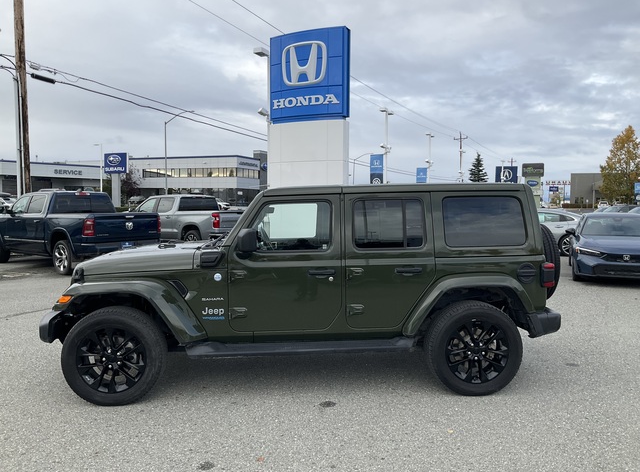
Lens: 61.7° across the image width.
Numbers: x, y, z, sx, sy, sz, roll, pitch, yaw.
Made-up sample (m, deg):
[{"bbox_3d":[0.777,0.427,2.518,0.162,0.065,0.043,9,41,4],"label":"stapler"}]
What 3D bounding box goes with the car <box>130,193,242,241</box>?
[{"bbox_3d":[-4.475,-0.395,17.500,5.880,1.910,2.060,3,5,39],"label":"car"}]

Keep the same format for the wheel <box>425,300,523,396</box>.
[{"bbox_3d":[1.321,0.965,4.629,0.800,0.800,0.280,0,4,-4],"label":"wheel"}]

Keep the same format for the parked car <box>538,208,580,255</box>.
[{"bbox_3d":[6.363,-0.144,17.334,4.850,1.430,1.840,0,4,3],"label":"parked car"}]

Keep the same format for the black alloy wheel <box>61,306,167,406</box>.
[{"bbox_3d":[-1.679,0.980,4.406,0.800,0.800,0.280,0,4,-4],"label":"black alloy wheel"}]

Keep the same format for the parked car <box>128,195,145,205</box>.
[{"bbox_3d":[-22.464,-4.062,66.000,1.880,1.700,4.700,-1,4,-9],"label":"parked car"}]

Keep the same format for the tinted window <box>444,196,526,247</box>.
[{"bbox_3d":[1.432,-0.125,4.647,0.736,0.437,0.050,0,-7,-4],"label":"tinted window"}]

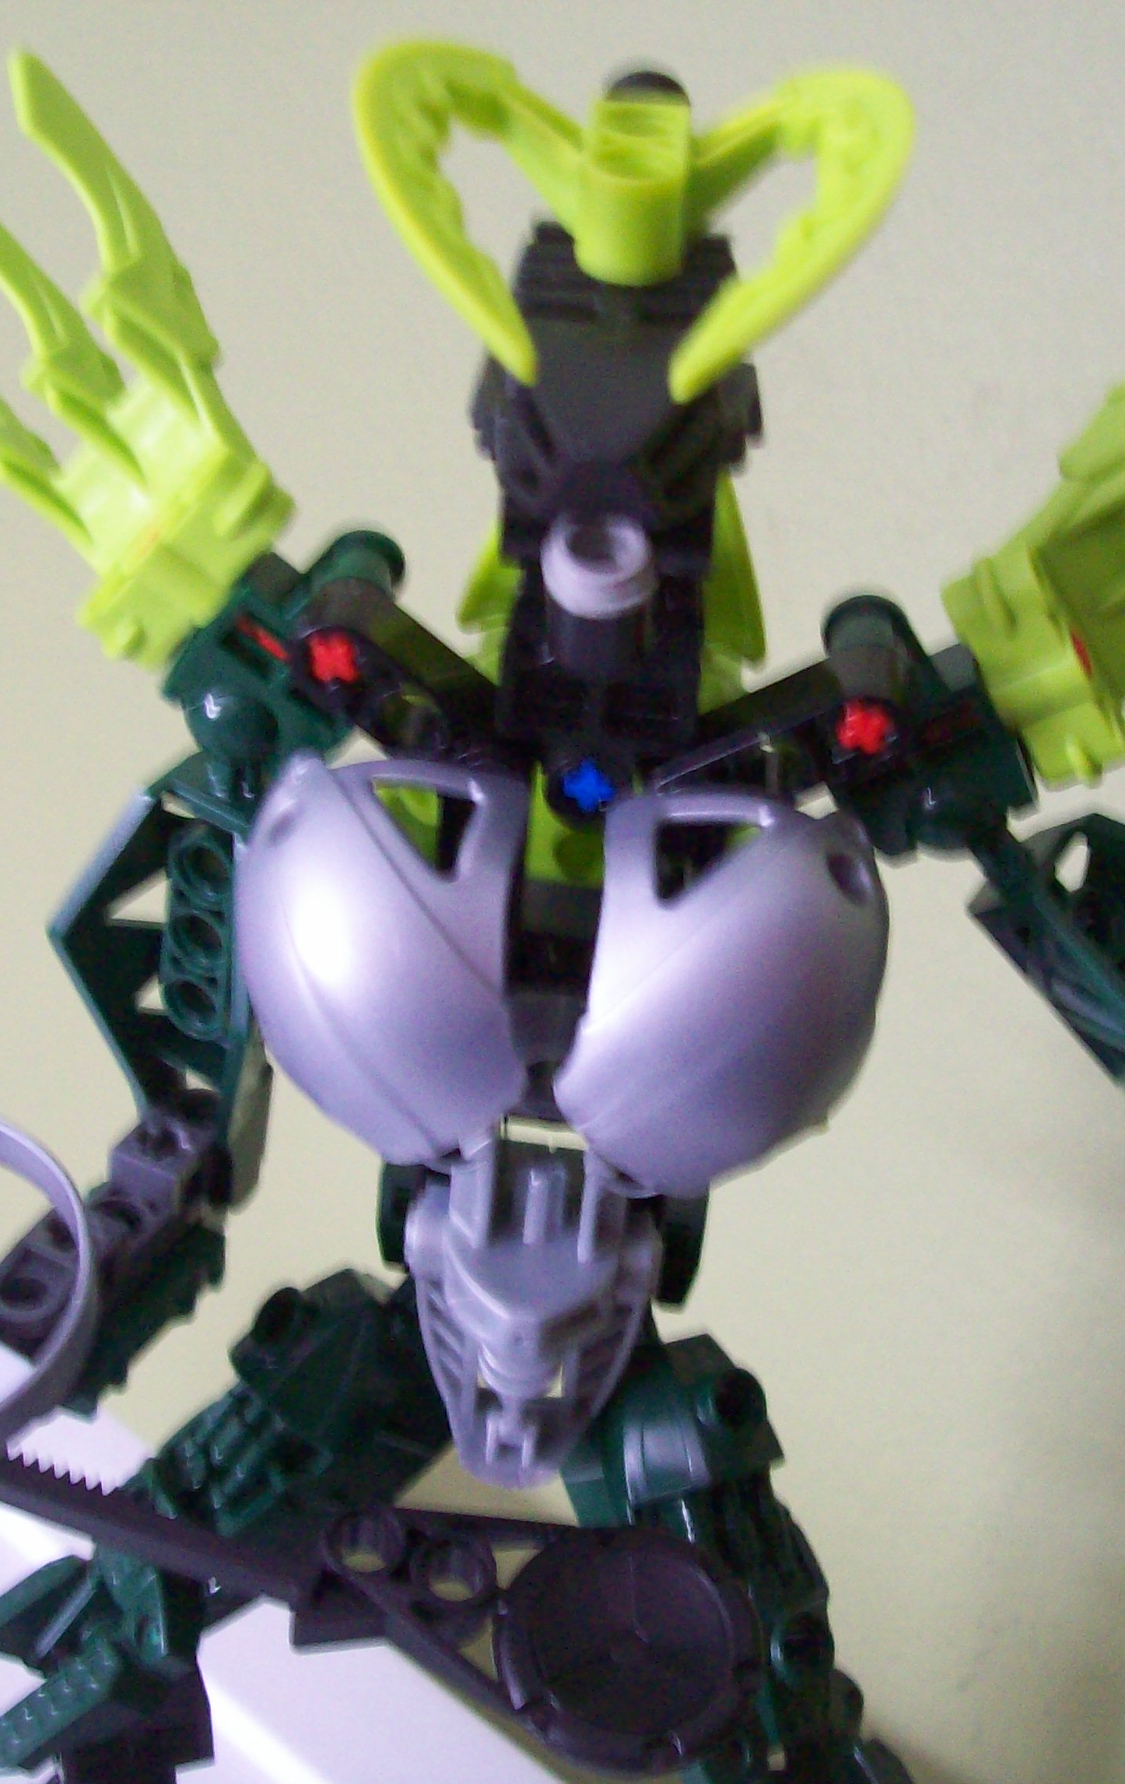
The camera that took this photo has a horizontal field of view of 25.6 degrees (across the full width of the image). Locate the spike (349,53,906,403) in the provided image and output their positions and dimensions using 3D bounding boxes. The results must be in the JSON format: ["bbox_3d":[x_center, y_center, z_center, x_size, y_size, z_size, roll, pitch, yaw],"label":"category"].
[{"bbox_3d":[0.006,-0.057,0.215,0.046,0.030,0.020,6,20,3],"label":"spike"}]

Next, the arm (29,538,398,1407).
[{"bbox_3d":[-0.036,0.006,0.255,0.036,0.082,0.048,6,20,3],"label":"arm"}]

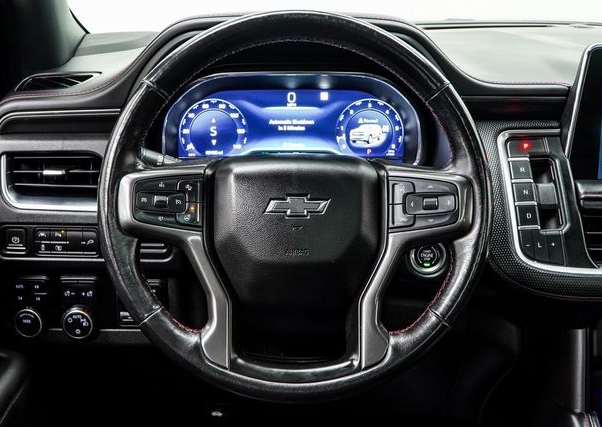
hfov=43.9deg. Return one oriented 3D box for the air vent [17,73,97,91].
[{"bbox_3d":[-0.322,-0.175,0.990,0.114,0.020,0.060,0,29,0],"label":"air vent"}]

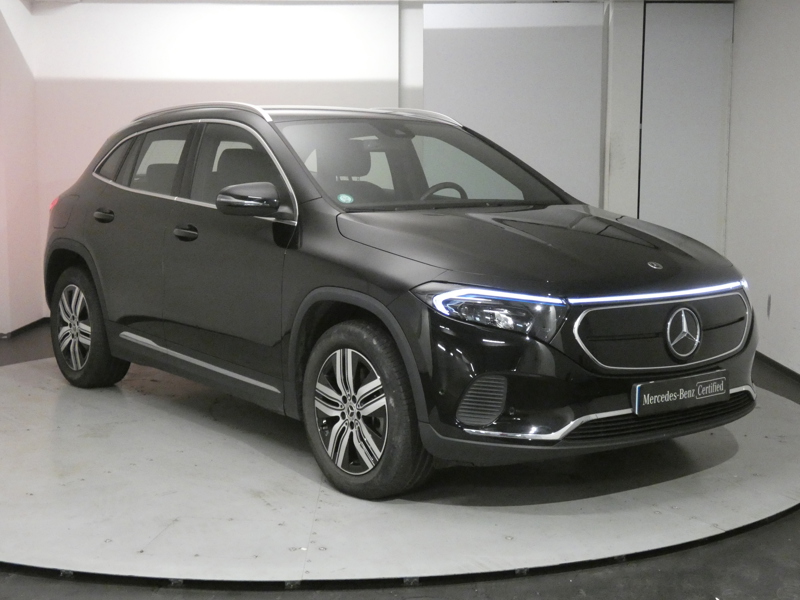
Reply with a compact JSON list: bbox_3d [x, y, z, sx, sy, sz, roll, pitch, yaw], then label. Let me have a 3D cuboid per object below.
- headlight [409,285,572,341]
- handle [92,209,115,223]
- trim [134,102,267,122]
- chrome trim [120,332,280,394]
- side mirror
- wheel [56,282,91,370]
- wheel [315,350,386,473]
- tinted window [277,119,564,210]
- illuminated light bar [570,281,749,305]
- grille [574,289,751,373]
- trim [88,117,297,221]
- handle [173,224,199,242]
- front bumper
[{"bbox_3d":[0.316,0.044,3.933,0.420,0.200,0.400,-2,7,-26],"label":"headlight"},{"bbox_3d":[-1.574,-0.447,5.926,0.060,0.065,0.240,-5,9,-38],"label":"handle"},{"bbox_3d":[-1.045,-0.953,5.685,0.060,0.115,1.480,-5,9,-38],"label":"trim"},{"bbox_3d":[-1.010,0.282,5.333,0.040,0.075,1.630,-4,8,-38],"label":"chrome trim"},{"bbox_3d":[-0.643,-0.430,4.762,0.235,0.150,0.190,-4,8,-38],"label":"side mirror"},{"bbox_3d":[-1.810,0.156,6.482,0.200,0.490,0.490,-4,8,-38],"label":"wheel"},{"bbox_3d":[-0.129,0.426,4.317,0.180,0.488,0.488,-5,9,-38],"label":"wheel"},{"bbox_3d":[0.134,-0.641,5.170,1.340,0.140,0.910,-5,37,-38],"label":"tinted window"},{"bbox_3d":[1.013,-0.030,4.112,1.030,0.035,0.110,-5,9,-38],"label":"illuminated light bar"},{"bbox_3d":[1.022,0.127,4.132,1.010,0.270,0.120,-4,8,-38],"label":"grille"},{"bbox_3d":[-1.067,-0.668,5.543,0.230,0.480,2.340,-4,8,-38],"label":"trim"},{"bbox_3d":[-1.015,-0.314,5.253,0.060,0.080,0.235,-4,8,-38],"label":"handle"},{"bbox_3d":[0.909,0.269,4.279,1.800,0.580,0.460,-5,9,-38],"label":"front bumper"}]

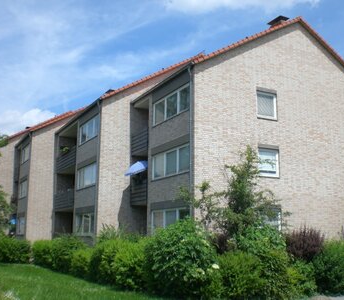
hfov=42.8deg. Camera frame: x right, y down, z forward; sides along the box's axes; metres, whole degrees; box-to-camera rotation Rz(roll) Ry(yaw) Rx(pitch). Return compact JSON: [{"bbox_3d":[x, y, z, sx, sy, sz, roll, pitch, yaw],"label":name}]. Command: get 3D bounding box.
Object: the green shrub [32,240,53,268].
[{"bbox_3d":[-5.579,4.457,18.924,1.000,1.200,1.000,3,-11,-16],"label":"green shrub"}]

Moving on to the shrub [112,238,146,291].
[{"bbox_3d":[-1.268,3.443,13.282,1.100,1.500,1.150,0,-11,0],"label":"shrub"}]

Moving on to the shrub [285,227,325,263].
[{"bbox_3d":[3.961,3.134,12.974,1.250,1.600,1.200,-3,-11,16],"label":"shrub"}]

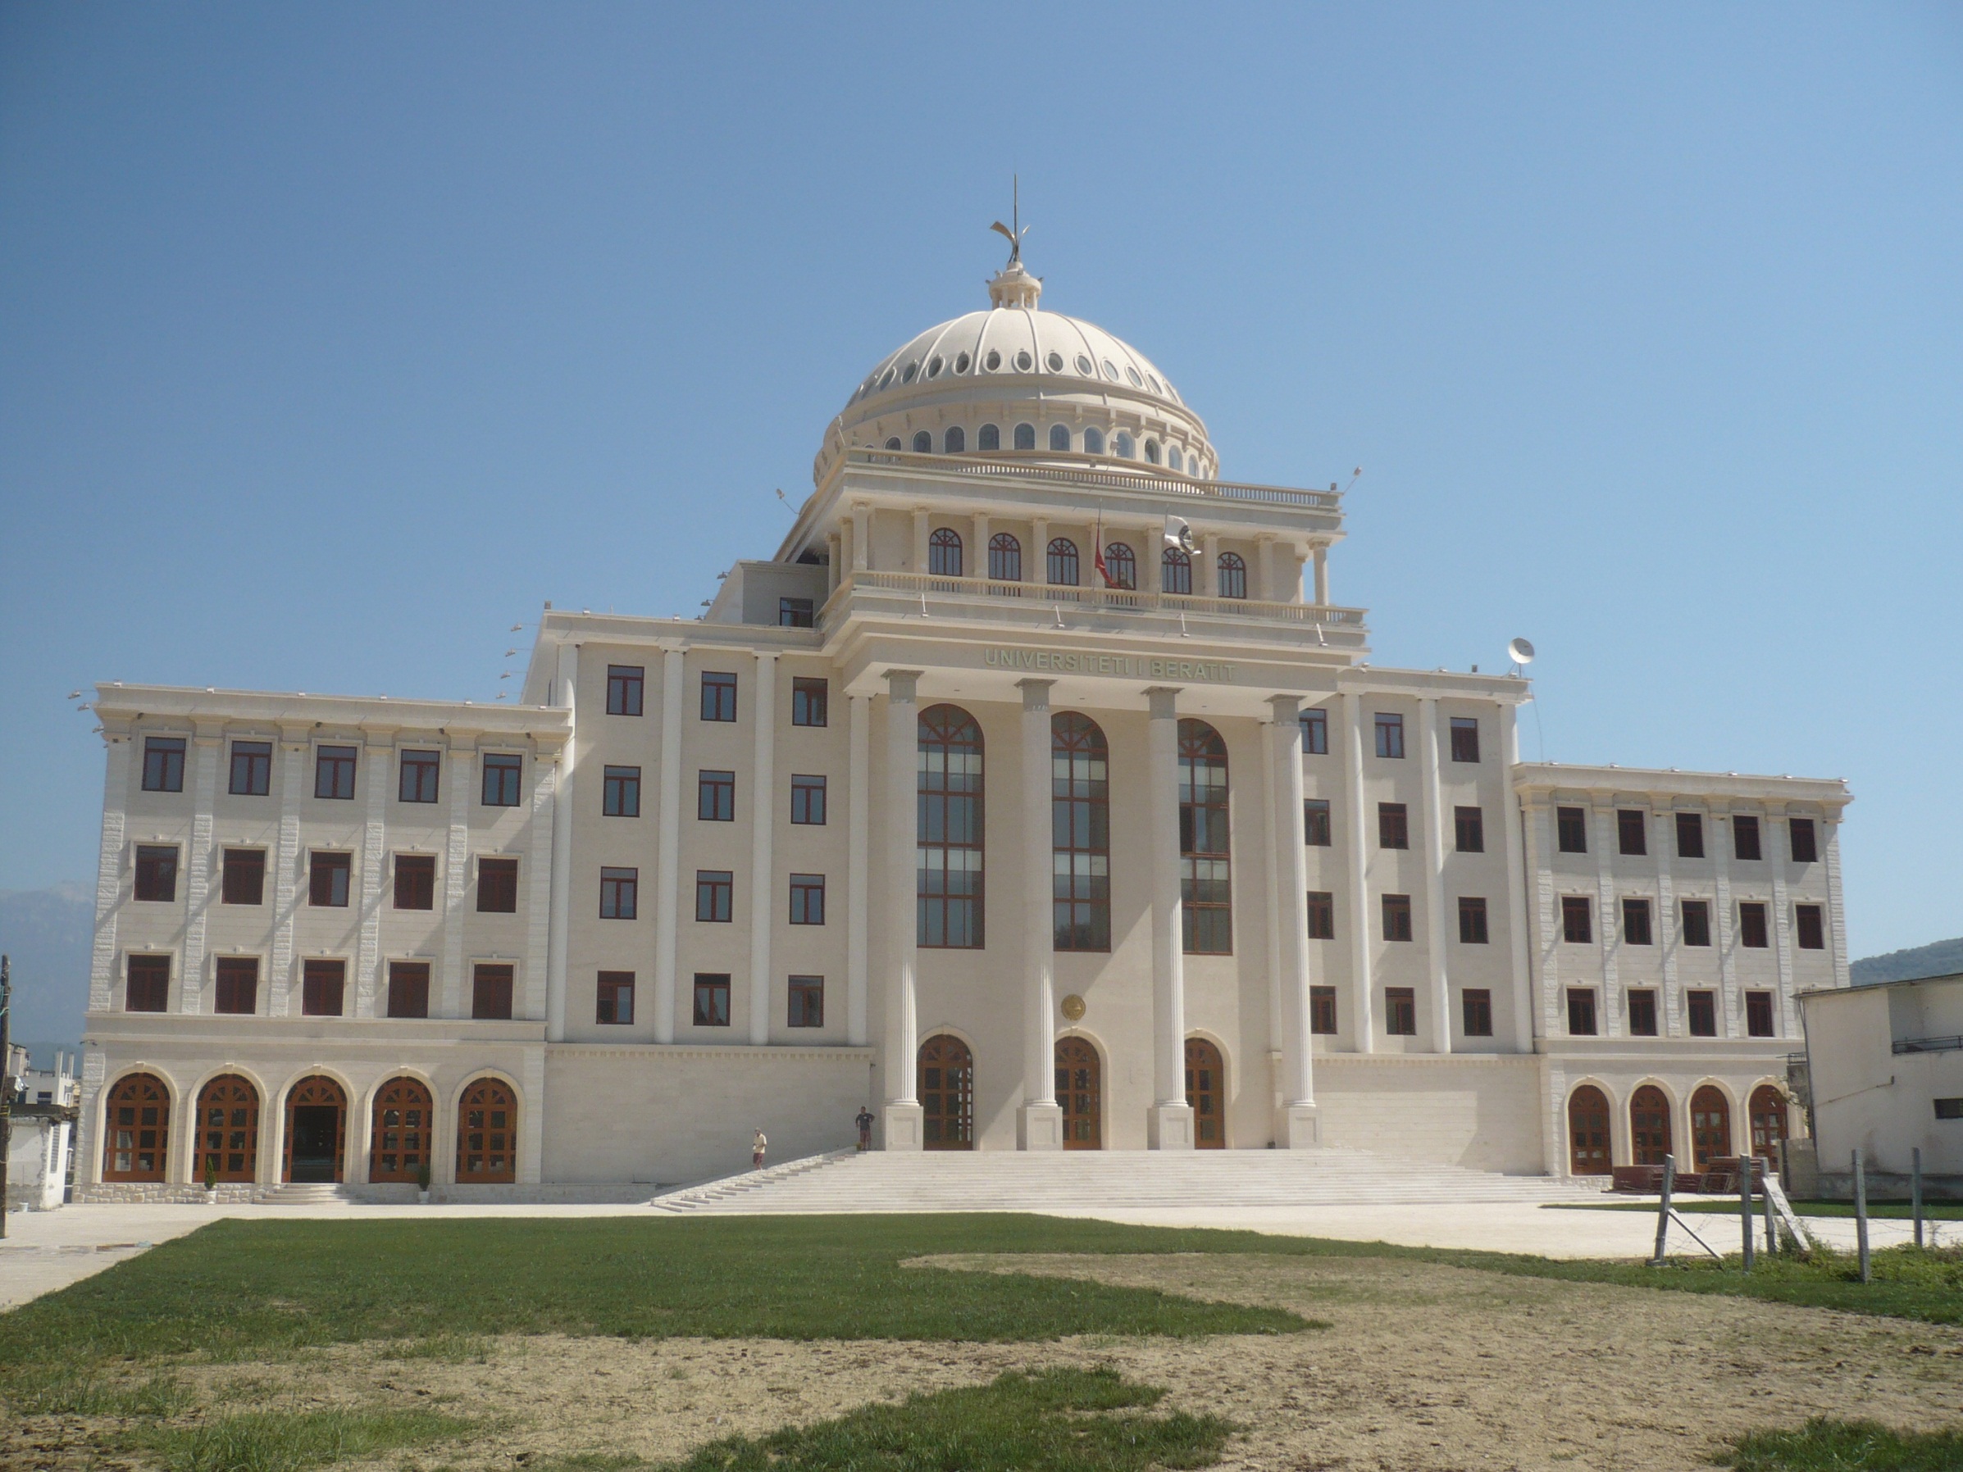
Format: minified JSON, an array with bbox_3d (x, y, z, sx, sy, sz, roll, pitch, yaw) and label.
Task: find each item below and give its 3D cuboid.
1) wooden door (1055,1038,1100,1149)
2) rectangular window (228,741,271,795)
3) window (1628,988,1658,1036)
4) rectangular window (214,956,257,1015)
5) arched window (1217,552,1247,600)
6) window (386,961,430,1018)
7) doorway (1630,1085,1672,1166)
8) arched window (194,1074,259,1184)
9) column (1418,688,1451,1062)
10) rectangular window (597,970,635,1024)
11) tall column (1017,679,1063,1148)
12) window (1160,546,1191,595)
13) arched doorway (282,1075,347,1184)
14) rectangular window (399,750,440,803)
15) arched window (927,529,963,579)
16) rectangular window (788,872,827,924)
[{"bbox_3d":[4.152,15.868,88.387,2.397,4.962,0.250,3,-11,-16],"label":"wooden door"},{"bbox_3d":[-28.966,1.275,78.592,1.490,2.140,0.200,3,-12,-15],"label":"rectangular window"},{"bbox_3d":[31.190,13.011,93.548,1.490,2.140,0.200,3,-12,-15],"label":"window"},{"bbox_3d":[-28.449,9.562,75.825,1.472,2.100,0.200,3,-12,-15],"label":"rectangular window"},{"bbox_3d":[11.010,-6.777,86.940,1.368,2.609,0.200,3,-12,-15],"label":"arched window"},{"bbox_3d":[-22.018,9.808,76.375,1.454,2.100,0.180,3,-12,-15],"label":"window"},{"bbox_3d":[30.279,17.845,89.804,2.236,4.040,0.300,3,-12,-15],"label":"doorway"},{"bbox_3d":[-29.479,15.298,77.618,2.275,4.145,0.250,3,-11,-16],"label":"arched window"},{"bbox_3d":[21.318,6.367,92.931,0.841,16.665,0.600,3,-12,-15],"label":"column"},{"bbox_3d":[-14.827,10.626,80.470,1.464,2.109,0.200,3,-12,-15],"label":"rectangular window"},{"bbox_3d":[2.339,7.364,83.227,1.609,19.717,1.567,3,-12,-15],"label":"tall column"},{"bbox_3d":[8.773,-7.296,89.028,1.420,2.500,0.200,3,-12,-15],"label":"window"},{"bbox_3d":[-24.994,14.784,74.515,2.258,4.040,0.300,3,-12,-15],"label":"arched doorway"},{"bbox_3d":[-22.328,1.641,79.114,1.444,2.077,0.200,3,-12,-16],"label":"rectangular window"},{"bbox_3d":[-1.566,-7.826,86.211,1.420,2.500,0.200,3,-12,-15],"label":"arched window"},{"bbox_3d":[-7.294,6.885,83.419,1.444,2.083,0.200,3,-12,-16],"label":"rectangular window"}]

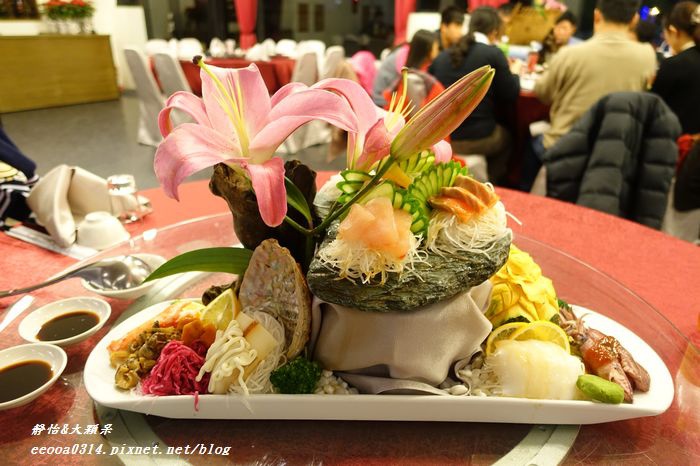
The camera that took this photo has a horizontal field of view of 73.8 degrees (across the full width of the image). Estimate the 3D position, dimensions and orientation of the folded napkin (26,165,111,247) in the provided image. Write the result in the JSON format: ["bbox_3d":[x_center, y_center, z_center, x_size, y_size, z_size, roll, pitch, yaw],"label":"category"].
[{"bbox_3d":[-0.552,-0.058,0.933,0.145,0.125,0.110,-12,27,-27],"label":"folded napkin"}]

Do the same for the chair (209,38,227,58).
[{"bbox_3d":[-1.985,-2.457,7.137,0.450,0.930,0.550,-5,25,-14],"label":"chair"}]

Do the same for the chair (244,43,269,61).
[{"bbox_3d":[-1.456,-2.532,7.470,0.450,0.930,0.560,1,23,0],"label":"chair"}]

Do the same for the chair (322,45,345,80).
[{"bbox_3d":[-0.406,-1.976,6.232,0.560,0.930,0.450,5,24,9],"label":"chair"}]

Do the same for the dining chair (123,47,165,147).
[{"bbox_3d":[-1.906,-1.396,4.838,0.450,0.930,0.560,18,29,34],"label":"dining chair"}]

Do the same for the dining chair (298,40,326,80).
[{"bbox_3d":[-0.660,-2.149,6.493,0.450,0.930,0.550,21,31,38],"label":"dining chair"}]

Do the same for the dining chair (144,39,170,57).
[{"bbox_3d":[-2.838,-2.457,7.241,0.450,0.930,0.560,-19,31,-39],"label":"dining chair"}]

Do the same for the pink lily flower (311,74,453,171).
[{"bbox_3d":[0.032,-0.107,0.460,0.140,0.100,0.125,1,24,0],"label":"pink lily flower"}]

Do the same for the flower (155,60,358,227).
[{"bbox_3d":[-0.082,-0.089,0.453,0.170,0.135,0.120,5,24,9],"label":"flower"}]

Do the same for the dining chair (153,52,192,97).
[{"bbox_3d":[-1.451,-1.243,4.428,0.550,0.930,0.450,-21,32,-40],"label":"dining chair"}]

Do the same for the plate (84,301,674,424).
[{"bbox_3d":[0.027,0.132,0.497,0.576,0.037,0.176,1,24,0],"label":"plate"}]

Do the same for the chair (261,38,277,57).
[{"bbox_3d":[-1.276,-2.444,7.132,0.450,0.930,0.550,3,24,5],"label":"chair"}]

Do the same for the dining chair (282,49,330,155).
[{"bbox_3d":[-0.586,-1.361,4.811,0.560,0.930,0.450,21,30,38],"label":"dining chair"}]

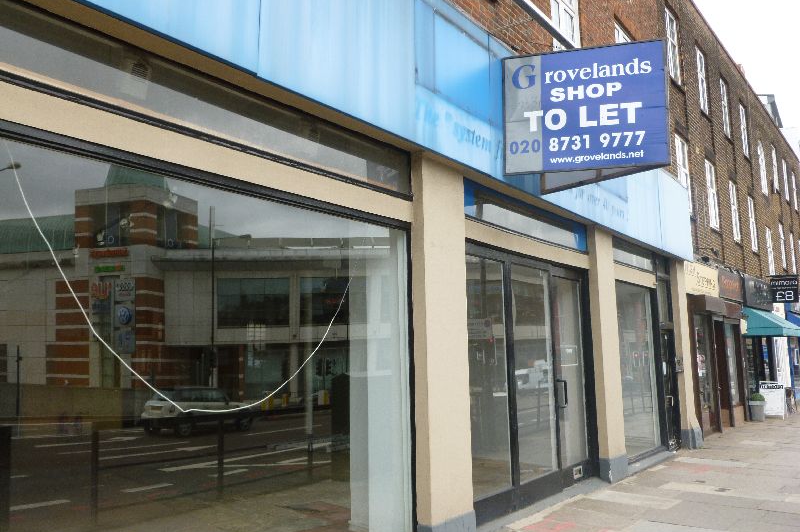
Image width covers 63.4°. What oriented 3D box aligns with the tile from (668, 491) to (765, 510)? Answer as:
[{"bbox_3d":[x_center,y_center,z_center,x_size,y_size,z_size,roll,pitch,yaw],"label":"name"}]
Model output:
[{"bbox_3d":[3.459,2.584,7.053,0.781,0.050,0.568,-7,-10,37],"label":"tile"}]

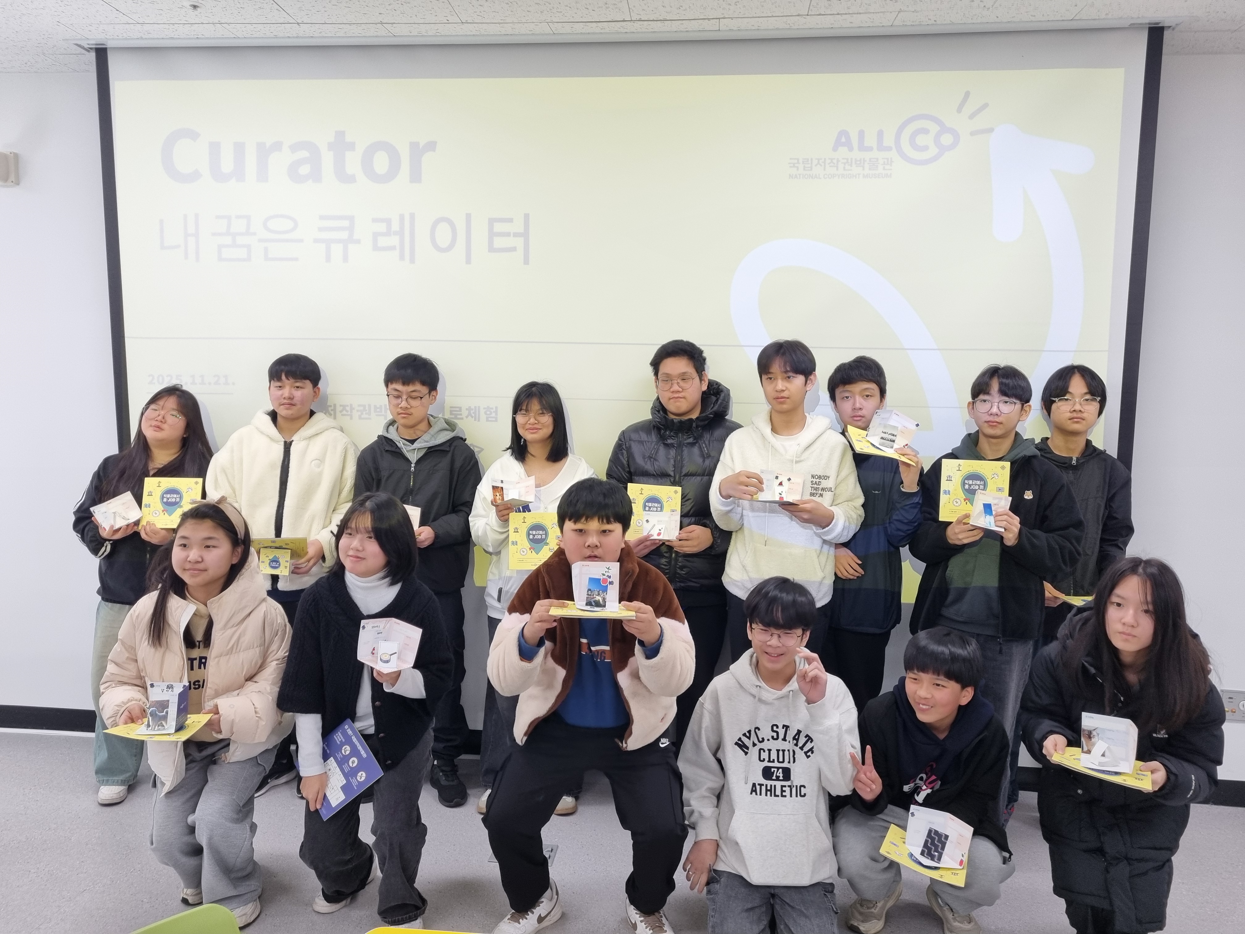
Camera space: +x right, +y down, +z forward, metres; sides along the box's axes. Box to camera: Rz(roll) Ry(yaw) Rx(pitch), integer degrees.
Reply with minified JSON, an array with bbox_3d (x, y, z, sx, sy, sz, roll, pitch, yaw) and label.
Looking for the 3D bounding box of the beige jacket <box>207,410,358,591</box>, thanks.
[{"bbox_3d":[-1.226,0.123,3.369,0.512,0.647,0.340,0,7,-8],"label":"beige jacket"}]

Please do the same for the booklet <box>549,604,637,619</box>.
[{"bbox_3d":[-0.075,0.361,2.375,0.210,0.008,0.190,0,2,0],"label":"booklet"}]

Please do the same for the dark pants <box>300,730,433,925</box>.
[{"bbox_3d":[-0.726,0.994,2.653,0.341,0.520,0.420,2,7,12],"label":"dark pants"}]

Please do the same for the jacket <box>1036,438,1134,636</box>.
[{"bbox_3d":[1.510,0.234,3.145,0.380,0.662,0.270,3,7,18],"label":"jacket"}]

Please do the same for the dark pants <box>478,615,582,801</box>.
[{"bbox_3d":[-0.344,0.813,3.428,0.400,0.770,0.270,1,7,-2],"label":"dark pants"}]

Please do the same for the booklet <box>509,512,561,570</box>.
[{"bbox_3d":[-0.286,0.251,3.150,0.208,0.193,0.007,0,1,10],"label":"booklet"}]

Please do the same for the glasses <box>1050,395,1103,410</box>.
[{"bbox_3d":[1.458,-0.210,3.013,0.143,0.045,0.135,4,8,25],"label":"glasses"}]

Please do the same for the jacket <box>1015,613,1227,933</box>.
[{"bbox_3d":[1.396,0.823,2.609,0.492,0.986,0.580,4,7,28],"label":"jacket"}]

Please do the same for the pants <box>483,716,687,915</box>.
[{"bbox_3d":[-0.109,1.010,2.714,0.586,0.491,0.480,1,7,2],"label":"pants"}]

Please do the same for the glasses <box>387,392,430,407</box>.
[{"bbox_3d":[-0.751,-0.237,3.246,0.140,0.047,0.130,2,17,6],"label":"glasses"}]

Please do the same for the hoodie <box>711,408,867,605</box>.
[{"bbox_3d":[0.546,0.143,3.096,0.496,0.639,0.340,2,7,12],"label":"hoodie"}]

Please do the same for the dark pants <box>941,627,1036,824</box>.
[{"bbox_3d":[1.279,0.756,3.320,0.340,0.890,0.260,1,7,8],"label":"dark pants"}]

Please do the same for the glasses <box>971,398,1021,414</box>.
[{"bbox_3d":[1.125,-0.187,2.825,0.140,0.047,0.130,5,10,33],"label":"glasses"}]

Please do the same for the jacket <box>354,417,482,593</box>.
[{"bbox_3d":[-0.720,0.145,3.290,0.450,0.580,0.310,1,7,4],"label":"jacket"}]

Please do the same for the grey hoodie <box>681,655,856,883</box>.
[{"bbox_3d":[0.410,0.840,2.612,0.490,0.636,0.360,2,7,8],"label":"grey hoodie"}]

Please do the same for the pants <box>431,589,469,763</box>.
[{"bbox_3d":[-0.773,0.759,3.489,0.390,0.780,0.260,1,7,0],"label":"pants"}]

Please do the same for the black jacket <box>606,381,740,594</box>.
[{"bbox_3d":[0.196,0.063,3.280,0.500,0.720,0.370,2,7,12],"label":"black jacket"}]

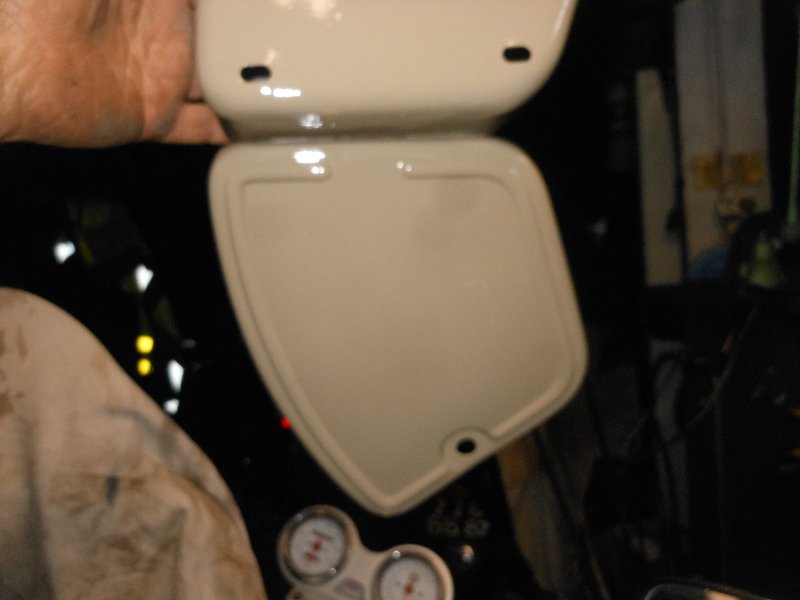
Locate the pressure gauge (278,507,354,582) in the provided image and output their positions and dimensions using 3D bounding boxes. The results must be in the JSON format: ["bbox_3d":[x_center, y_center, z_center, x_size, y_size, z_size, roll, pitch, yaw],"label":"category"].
[{"bbox_3d":[-0.076,0.234,0.615,0.072,0.072,0.035,16,-25,21],"label":"pressure gauge"}]

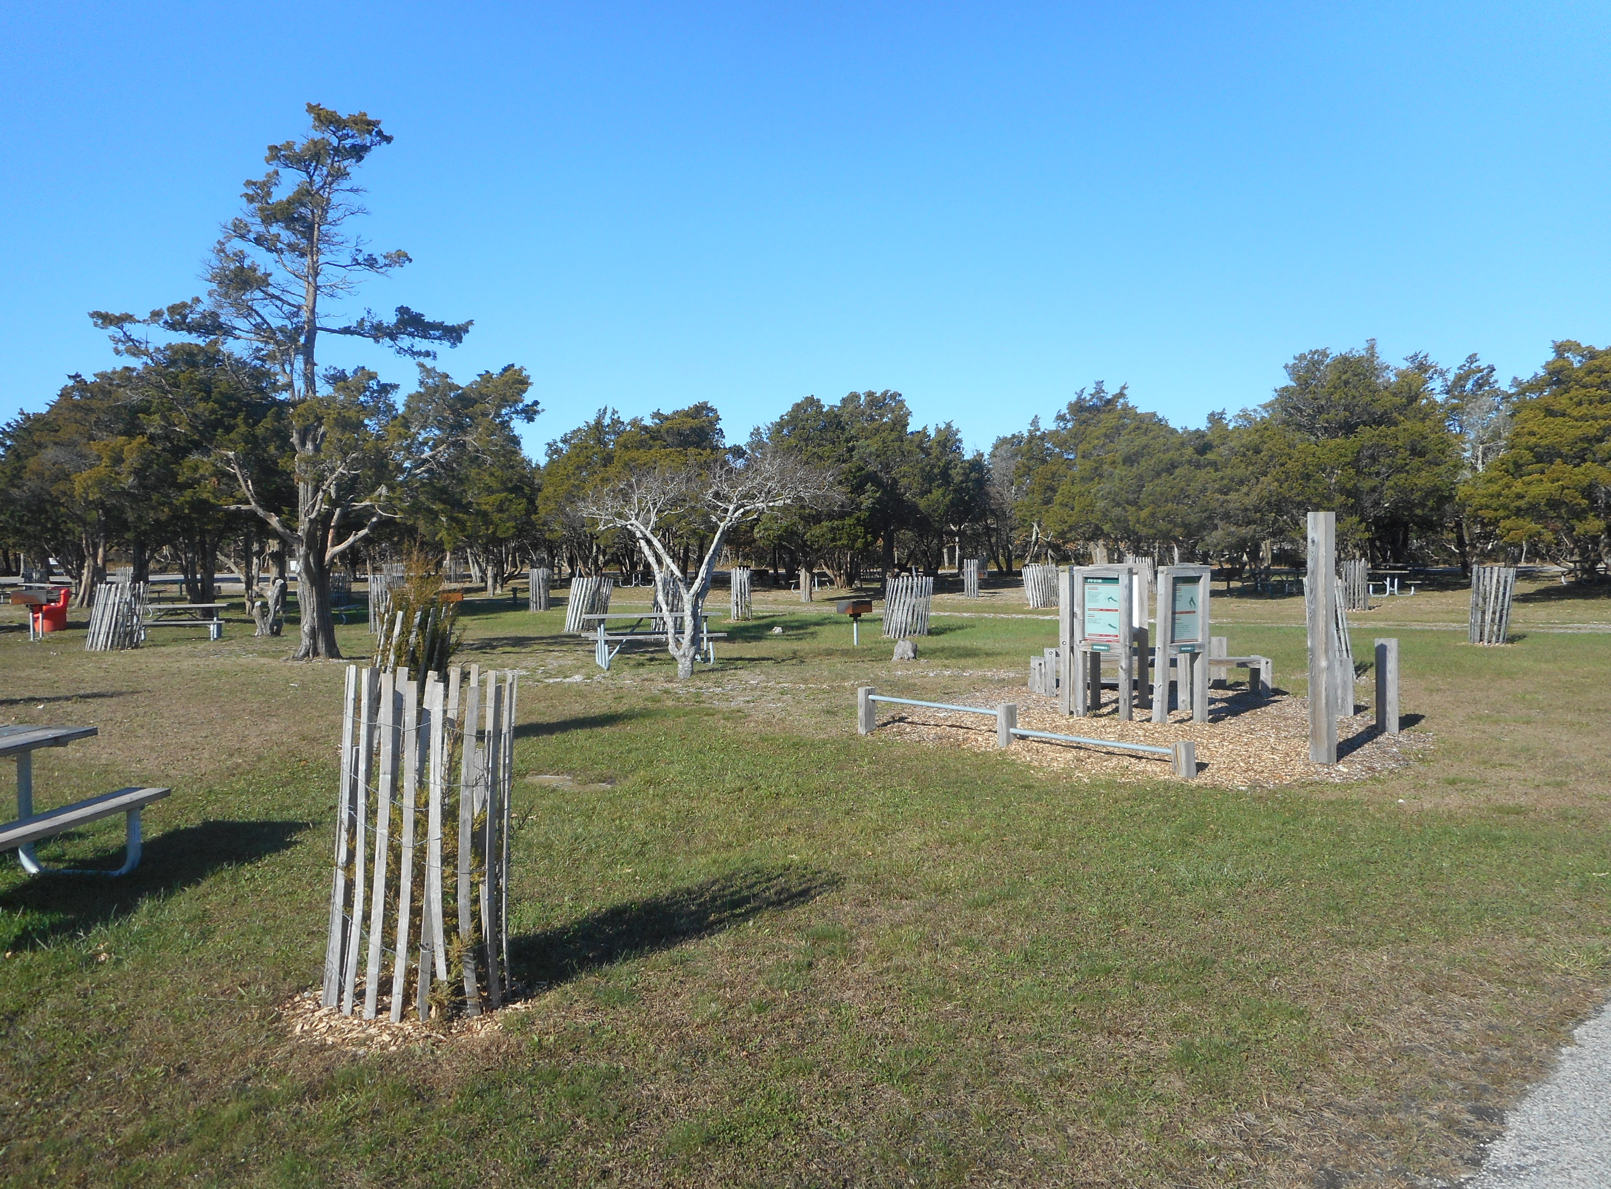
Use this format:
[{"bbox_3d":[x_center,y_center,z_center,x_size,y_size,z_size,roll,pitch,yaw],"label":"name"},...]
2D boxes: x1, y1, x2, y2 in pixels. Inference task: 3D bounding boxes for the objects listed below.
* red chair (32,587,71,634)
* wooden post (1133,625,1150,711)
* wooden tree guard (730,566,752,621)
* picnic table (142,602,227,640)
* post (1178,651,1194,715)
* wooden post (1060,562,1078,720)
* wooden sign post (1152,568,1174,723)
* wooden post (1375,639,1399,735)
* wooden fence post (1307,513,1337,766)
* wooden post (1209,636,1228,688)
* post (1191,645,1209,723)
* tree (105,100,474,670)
[{"bbox_3d":[-17.890,0.382,27.600,0.700,1.040,0.680,0,2,35],"label":"red chair"},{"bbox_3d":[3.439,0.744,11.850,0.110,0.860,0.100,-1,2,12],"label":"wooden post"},{"bbox_3d":[-1.517,-0.015,27.500,0.500,1.250,0.500,-1,2,0],"label":"wooden tree guard"},{"bbox_3d":[-13.387,0.600,25.000,1.830,0.760,1.450,-2,2,-19],"label":"picnic table"},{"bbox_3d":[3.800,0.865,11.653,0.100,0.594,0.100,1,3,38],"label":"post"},{"bbox_3d":[2.559,0.456,11.407,0.100,1.465,0.100,1,3,37],"label":"wooden post"},{"bbox_3d":[3.334,0.469,10.849,0.100,1.449,0.100,0,2,-28],"label":"wooden sign post"},{"bbox_3d":[5.054,0.791,10.107,0.140,0.820,0.140,-2,2,-17],"label":"wooden post"},{"bbox_3d":[3.907,0.323,8.774,0.143,1.886,0.143,-3,3,-34],"label":"wooden fence post"},{"bbox_3d":[4.804,0.785,13.527,0.145,0.590,0.145,-3,3,-43],"label":"wooden post"},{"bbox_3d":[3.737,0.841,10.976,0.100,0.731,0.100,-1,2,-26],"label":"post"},{"bbox_3d":[-8.900,-3.652,19.800,5.900,9.400,5.400,-2,2,-18],"label":"tree"}]

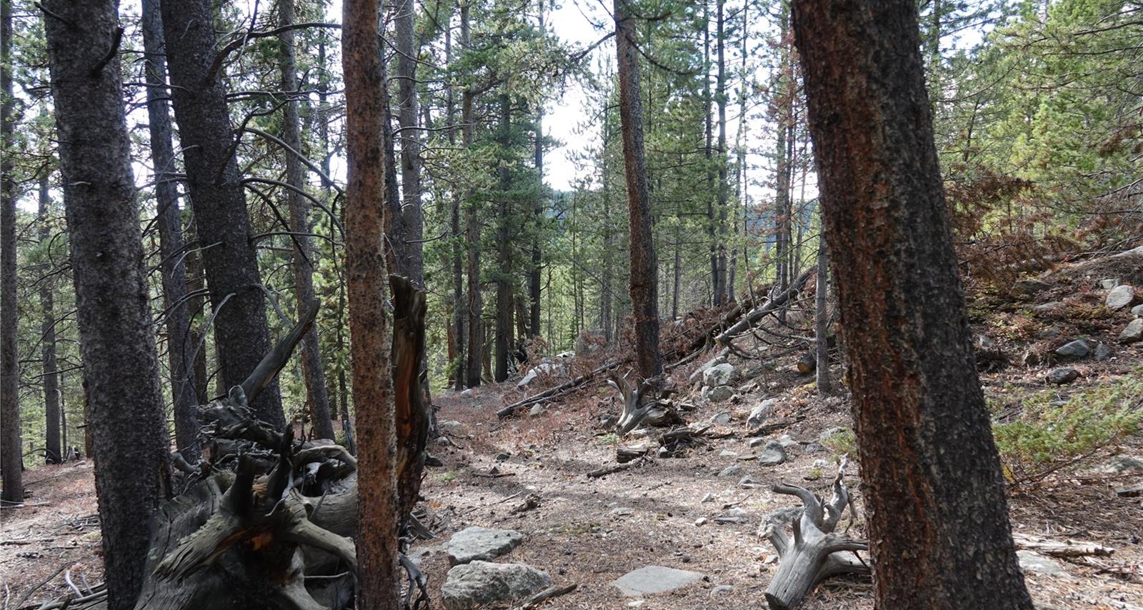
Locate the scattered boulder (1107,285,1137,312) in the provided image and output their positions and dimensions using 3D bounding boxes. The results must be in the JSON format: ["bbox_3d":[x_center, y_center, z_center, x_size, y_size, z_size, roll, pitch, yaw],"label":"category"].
[{"bbox_3d":[6.855,-0.089,9.500,0.340,0.310,0.330,-2,1,36],"label":"scattered boulder"}]

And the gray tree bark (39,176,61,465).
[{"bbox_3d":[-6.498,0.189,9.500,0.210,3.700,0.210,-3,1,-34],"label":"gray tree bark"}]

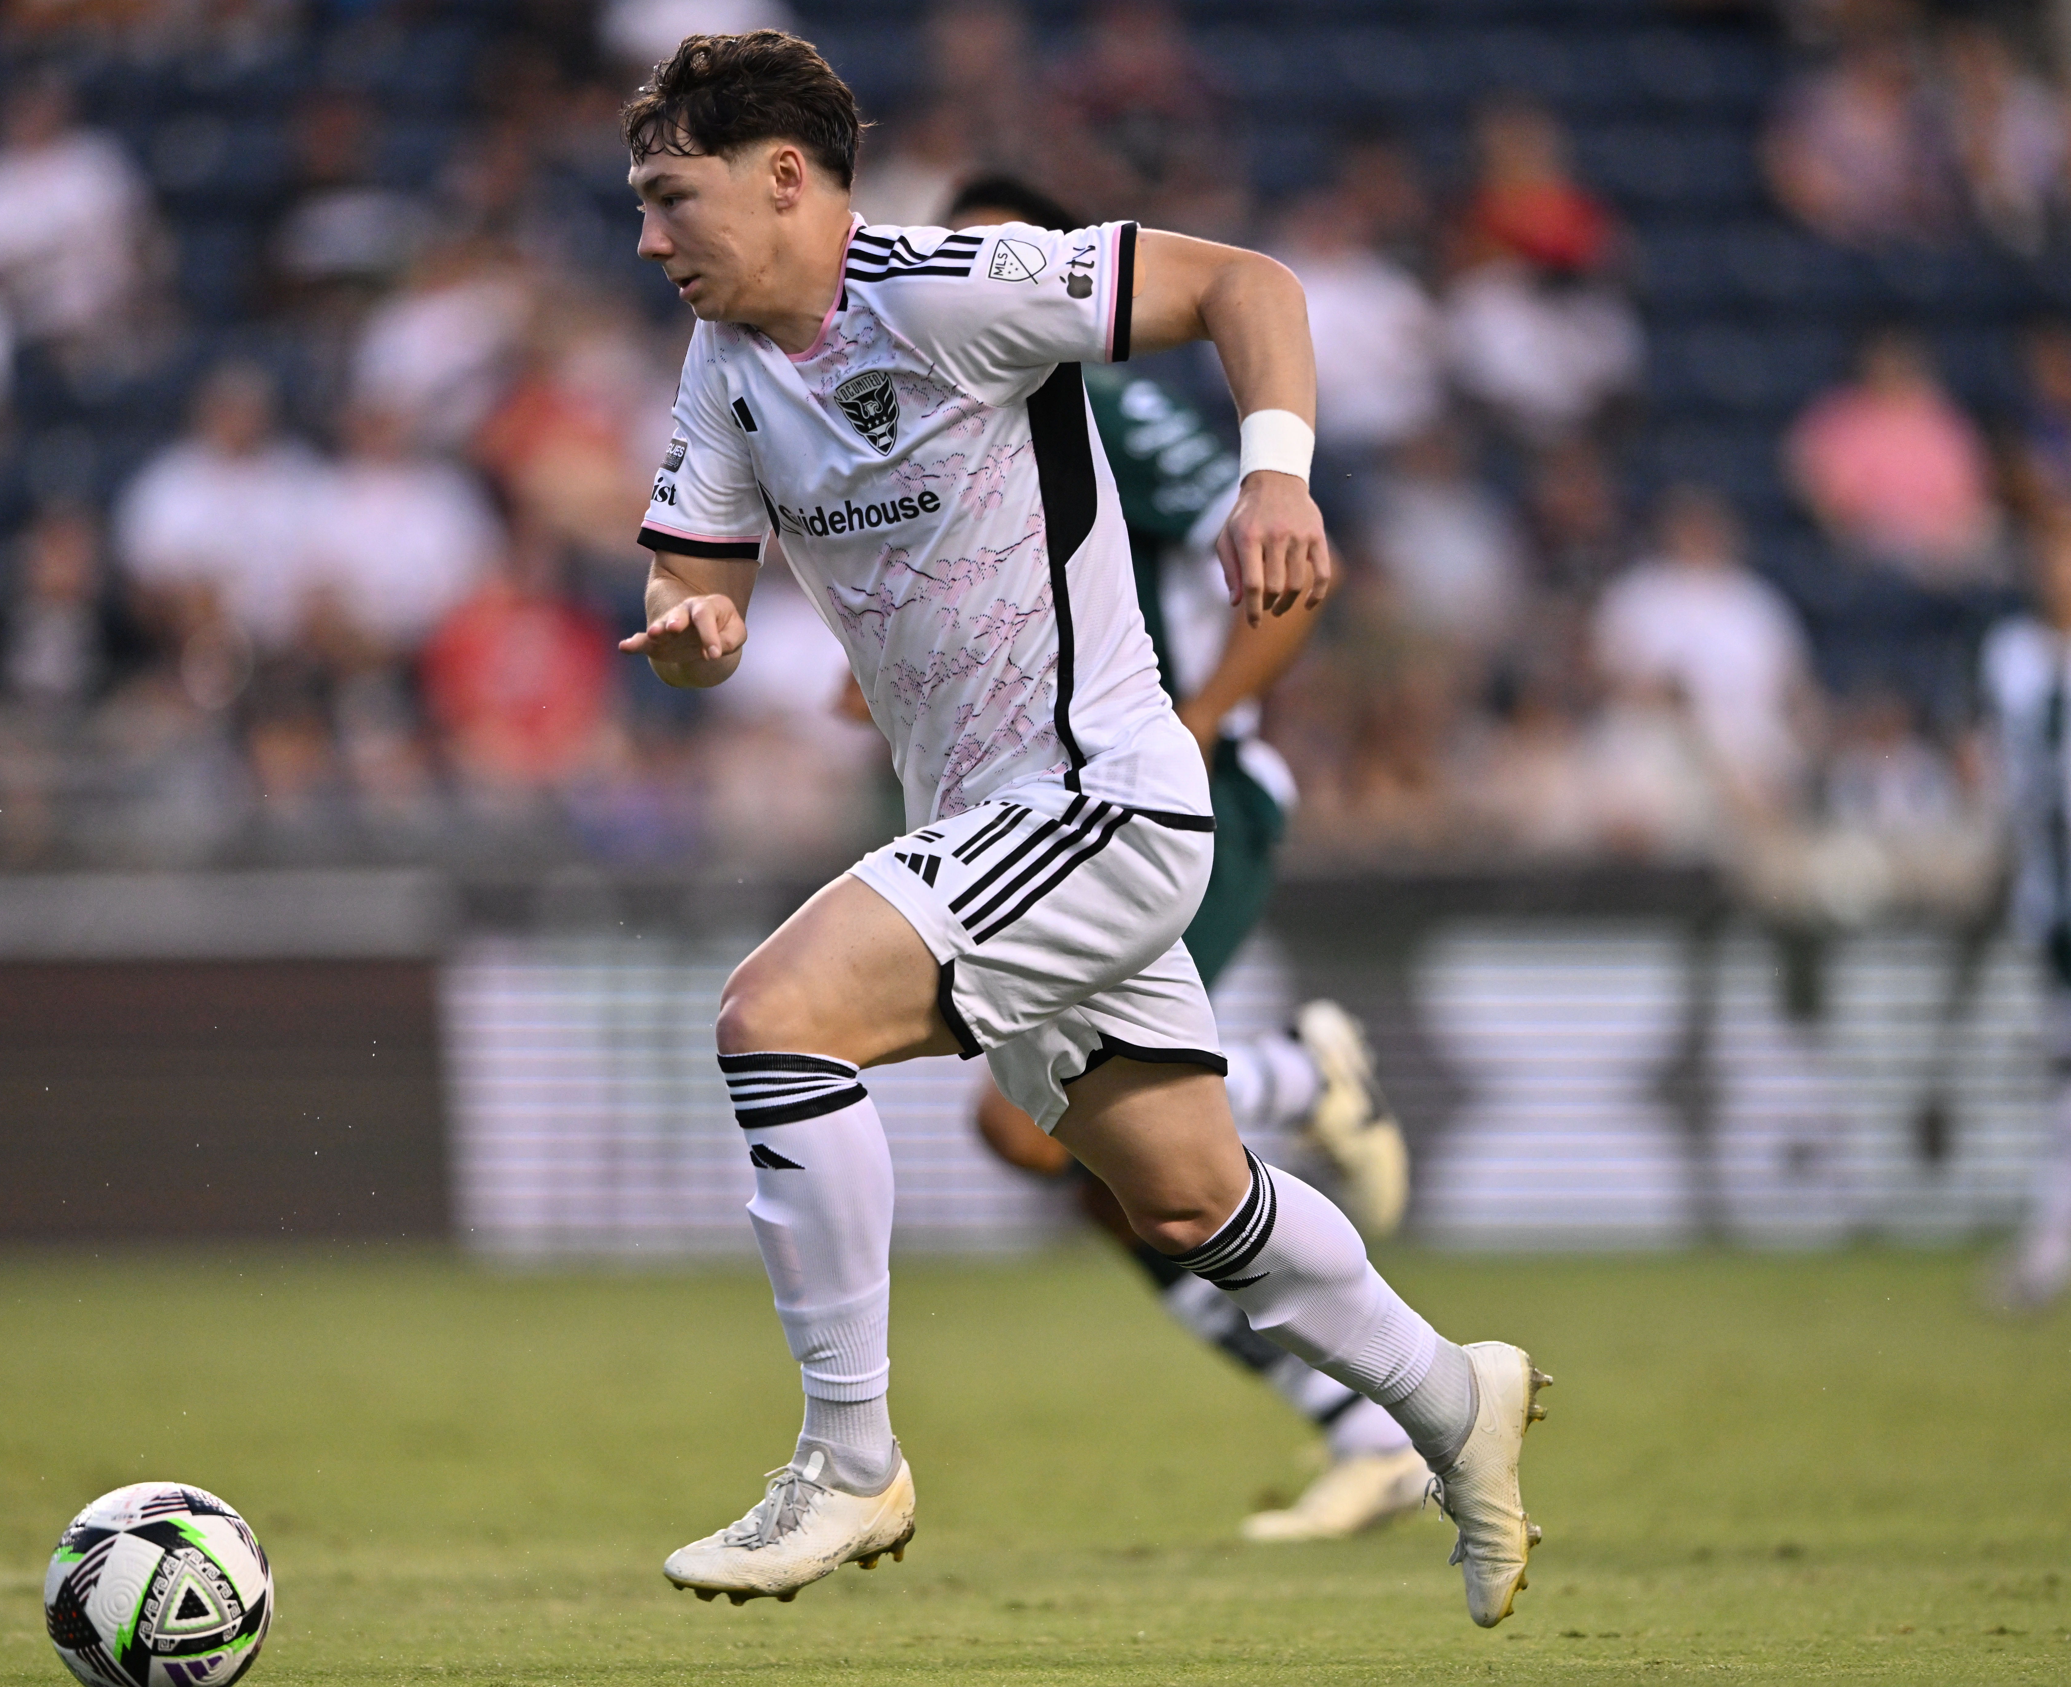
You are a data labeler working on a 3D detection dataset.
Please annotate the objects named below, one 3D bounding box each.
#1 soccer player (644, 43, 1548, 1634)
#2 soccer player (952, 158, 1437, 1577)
[{"bbox_3d":[0.045,-0.015,27.200,0.980,1.540,0.680,0,0,-28],"label":"soccer player"},{"bbox_3d":[0.130,0.017,32.800,0.760,1.600,0.620,0,0,-22],"label":"soccer player"}]

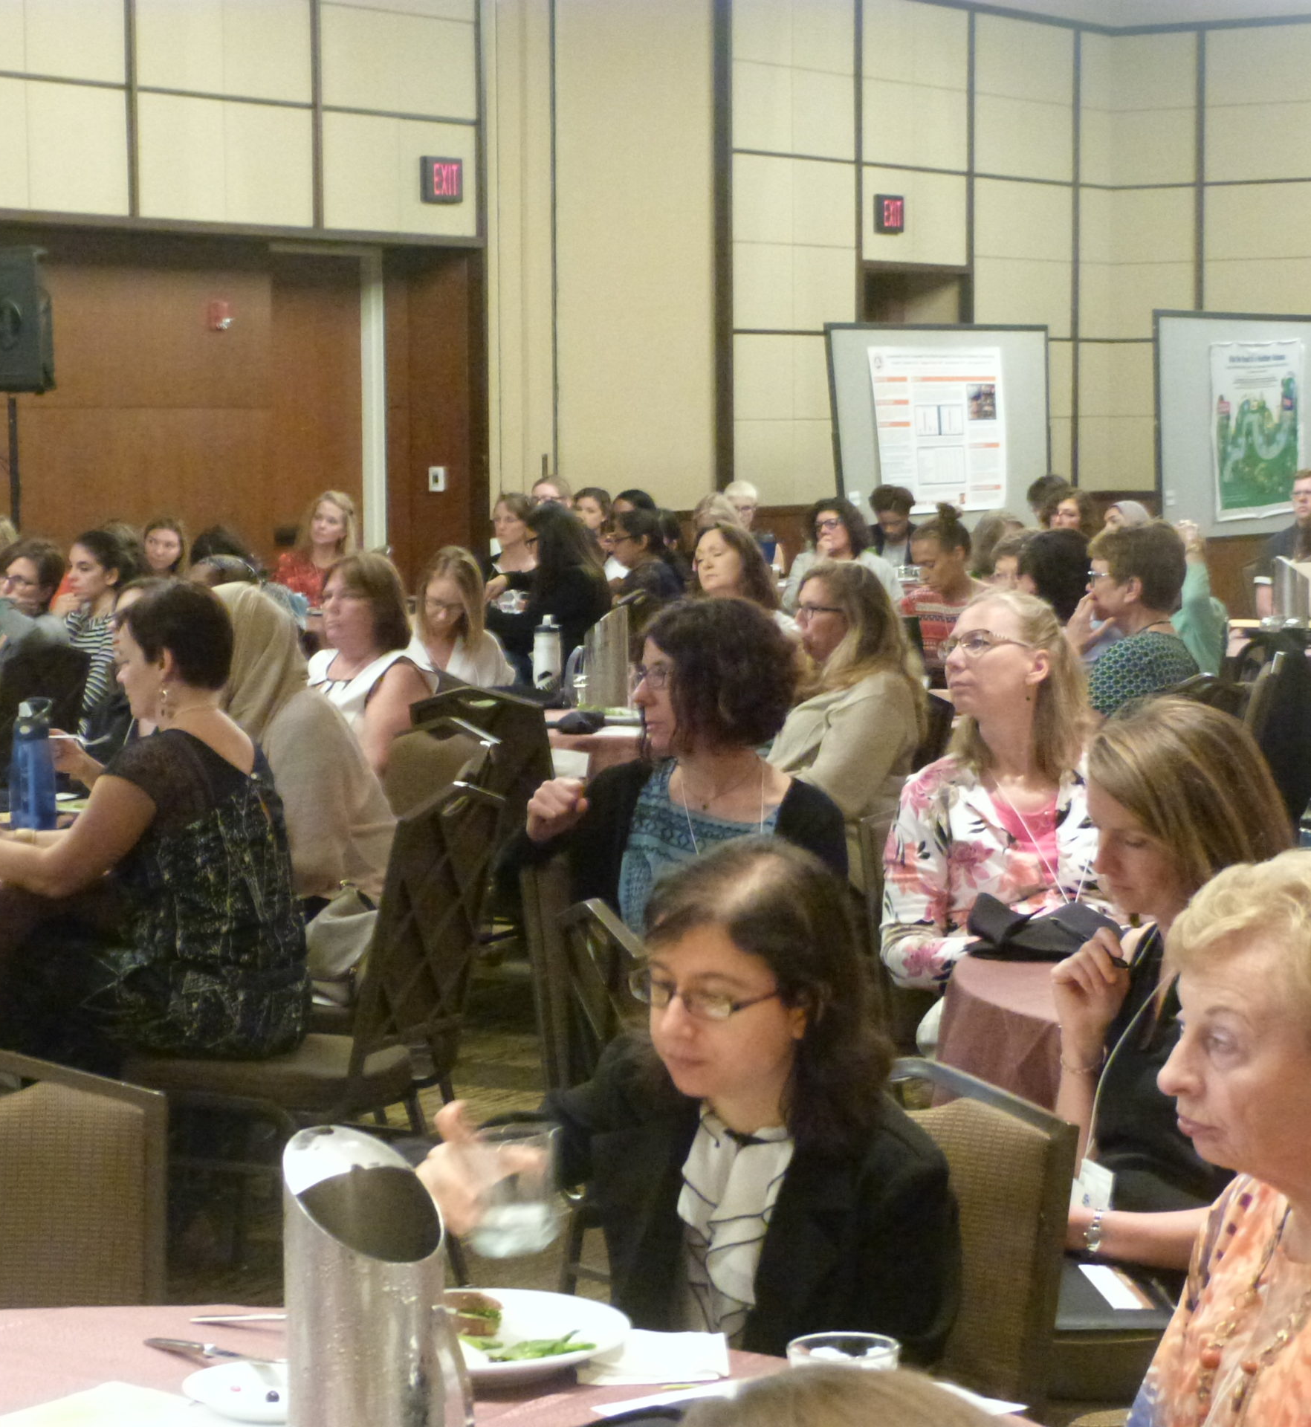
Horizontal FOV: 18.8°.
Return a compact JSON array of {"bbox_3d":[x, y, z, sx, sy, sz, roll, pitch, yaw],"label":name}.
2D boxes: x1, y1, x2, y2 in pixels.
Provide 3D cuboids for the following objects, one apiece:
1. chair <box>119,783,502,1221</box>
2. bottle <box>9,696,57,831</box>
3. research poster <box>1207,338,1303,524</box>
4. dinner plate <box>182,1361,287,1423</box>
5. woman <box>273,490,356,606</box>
[{"bbox_3d":[-0.585,0.586,7.291,0.590,0.930,0.440,2,5,25],"label":"chair"},{"bbox_3d":[-1.258,0.107,7.976,0.090,0.275,0.090,-2,4,-17],"label":"bottle"},{"bbox_3d":[3.160,-1.488,20.800,0.020,0.914,1.180,0,4,32],"label":"research poster"},{"bbox_3d":[-0.303,0.572,3.300,0.180,0.023,0.180,0,5,0],"label":"dinner plate"},{"bbox_3d":[-1.460,-0.271,16.169,0.480,1.270,0.750,2,5,27],"label":"woman"}]

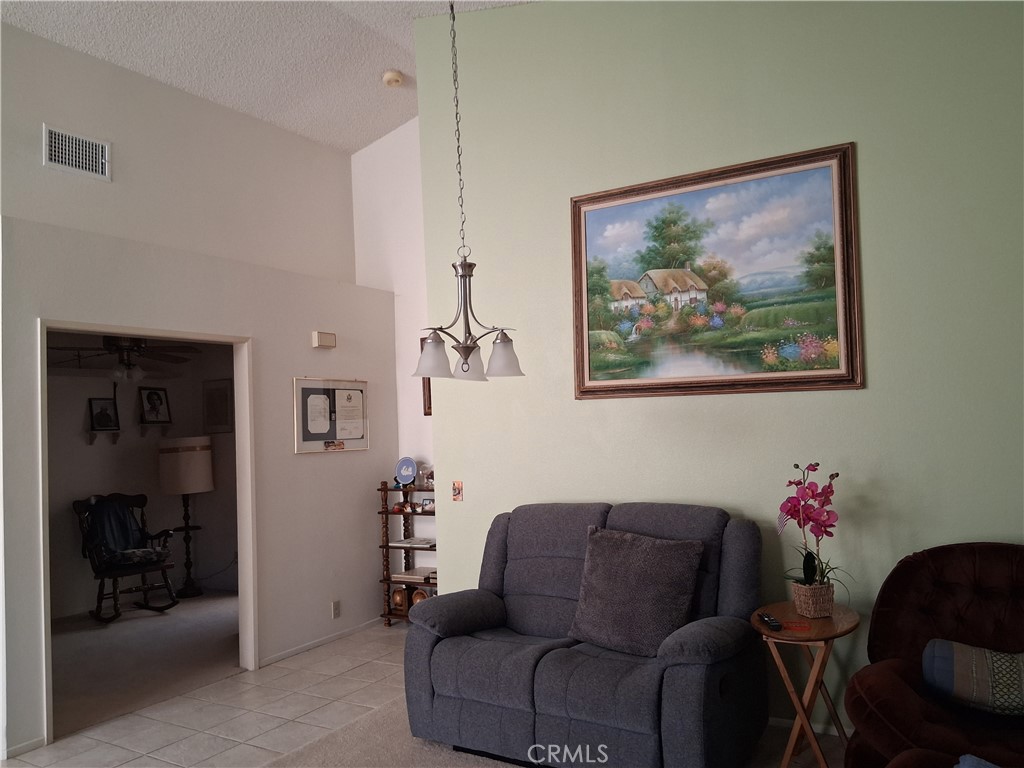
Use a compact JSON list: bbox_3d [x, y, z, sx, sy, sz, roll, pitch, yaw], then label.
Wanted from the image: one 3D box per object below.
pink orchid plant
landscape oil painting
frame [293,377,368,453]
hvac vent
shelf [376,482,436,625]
[{"bbox_3d":[1.250,0.593,3.231,0.235,0.528,0.190,-5,-4,32],"label":"pink orchid plant"},{"bbox_3d":[0.940,-0.490,3.771,1.405,1.090,0.050,-3,-3,32],"label":"landscape oil painting"},{"bbox_3d":[-1.281,0.226,5.536,0.030,0.508,0.715,-5,-4,32],"label":"frame"},{"bbox_3d":[-2.529,-1.350,4.491,0.030,0.242,0.388,-5,-4,32],"label":"hvac vent"},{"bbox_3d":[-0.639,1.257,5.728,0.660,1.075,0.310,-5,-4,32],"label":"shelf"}]

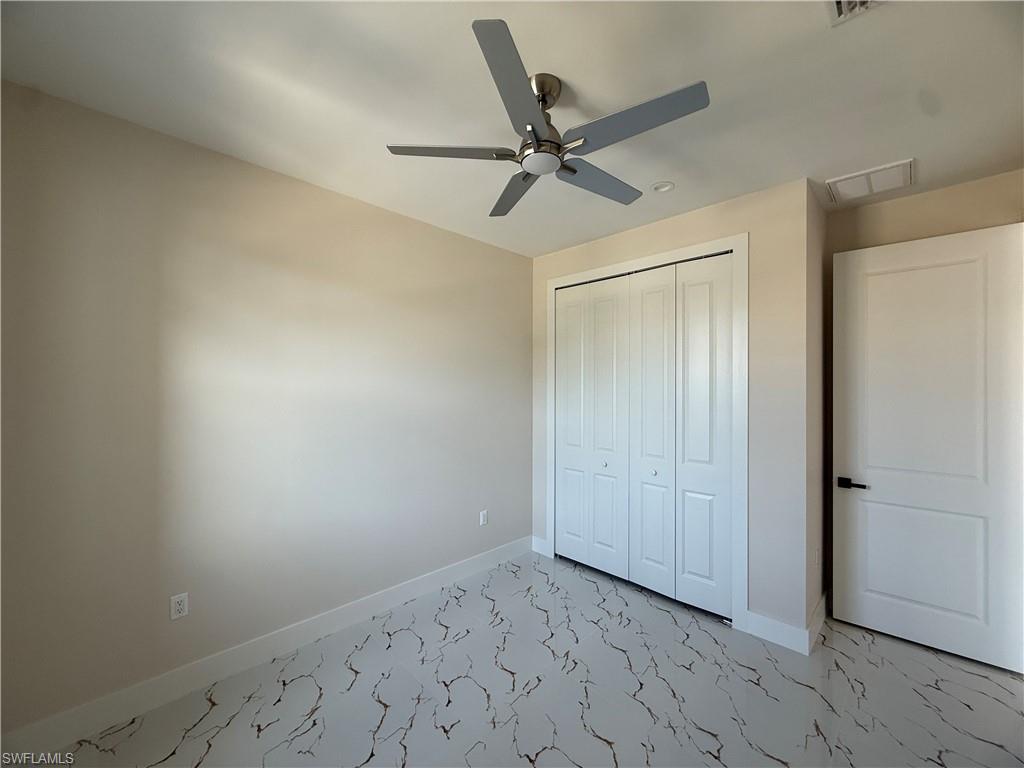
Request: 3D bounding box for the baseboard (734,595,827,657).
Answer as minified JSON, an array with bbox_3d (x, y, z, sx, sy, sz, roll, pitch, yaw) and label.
[{"bbox_3d":[1.814,1.526,2.789,0.412,0.142,0.593,0,0,45],"label":"baseboard"}]

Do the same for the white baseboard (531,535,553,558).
[{"bbox_3d":[0.289,1.524,3.890,0.250,0.142,0.018,0,0,45],"label":"white baseboard"}]

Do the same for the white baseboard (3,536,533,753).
[{"bbox_3d":[-0.960,1.516,2.808,0.018,0.148,3.300,0,0,45],"label":"white baseboard"}]

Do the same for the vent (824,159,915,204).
[{"bbox_3d":[2.167,-1.202,2.511,0.384,0.022,0.424,0,0,45],"label":"vent"}]

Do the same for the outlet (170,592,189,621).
[{"bbox_3d":[-1.671,1.118,2.081,0.009,0.114,0.069,0,0,45],"label":"outlet"}]

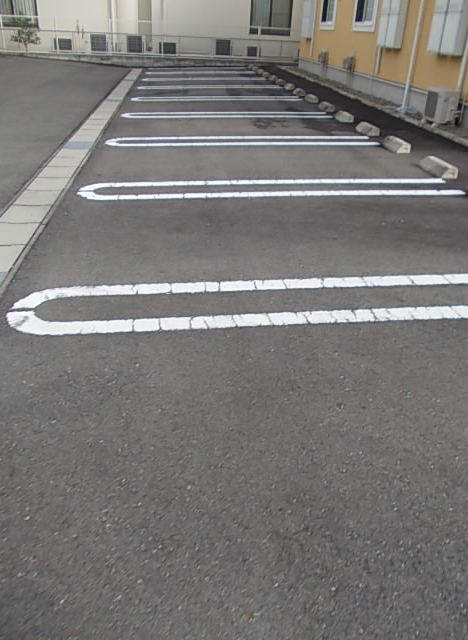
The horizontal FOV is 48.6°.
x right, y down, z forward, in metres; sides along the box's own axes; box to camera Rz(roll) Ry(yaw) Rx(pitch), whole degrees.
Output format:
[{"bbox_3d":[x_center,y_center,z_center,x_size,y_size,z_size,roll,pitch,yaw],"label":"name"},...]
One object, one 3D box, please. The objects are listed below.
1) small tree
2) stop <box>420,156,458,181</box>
[{"bbox_3d":[-7.807,-10.746,19.385,1.050,1.300,1.000,-5,30,-14],"label":"small tree"},{"bbox_3d":[2.350,-1.780,5.969,0.160,0.115,0.670,-2,30,-5],"label":"stop"}]

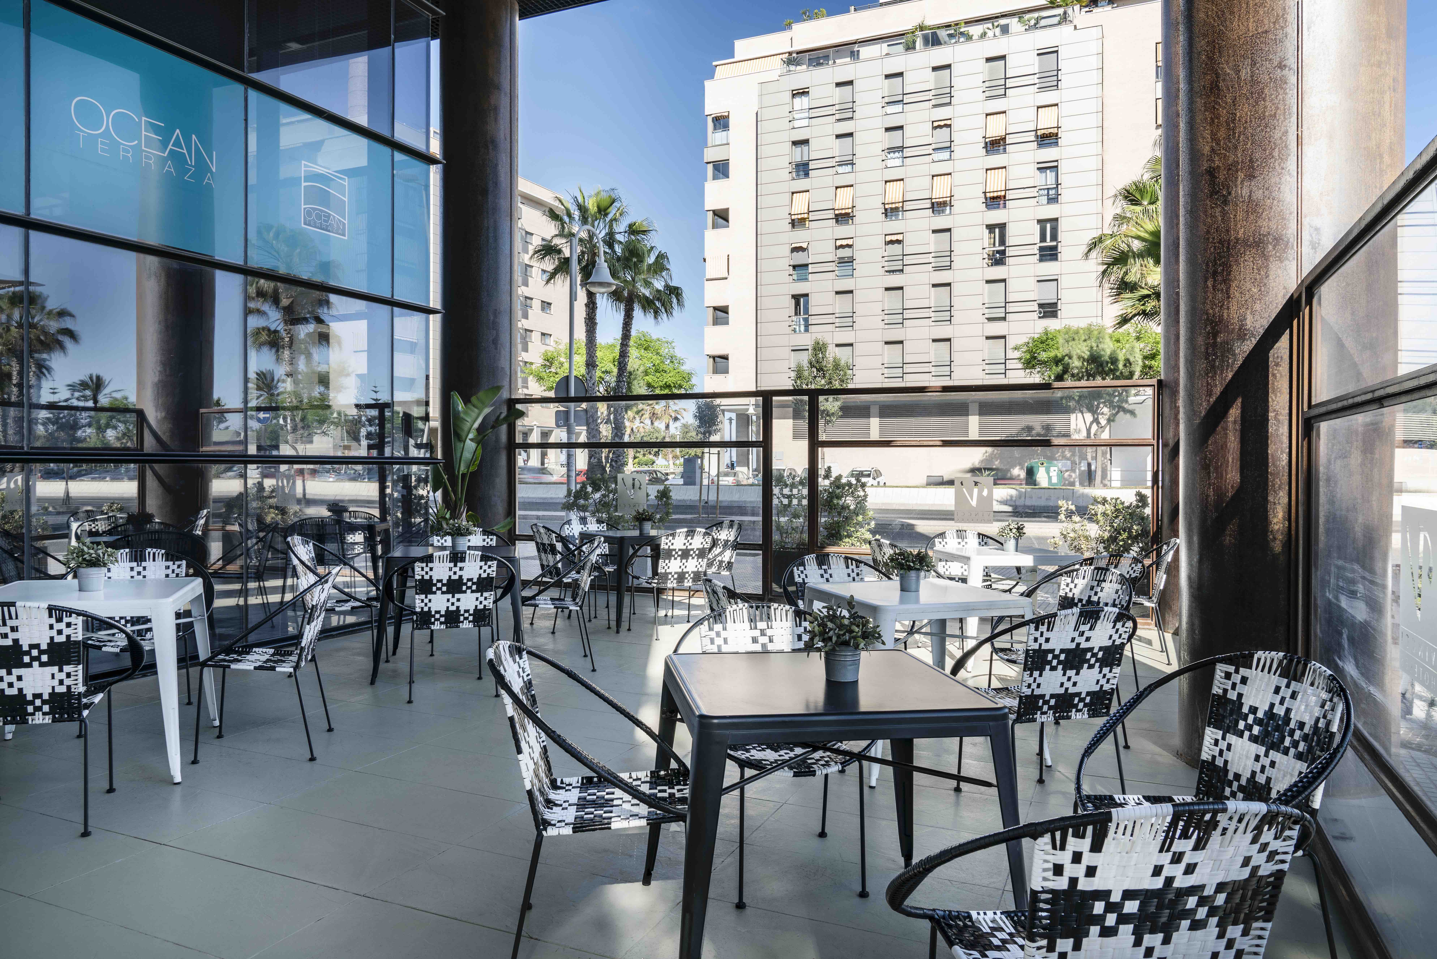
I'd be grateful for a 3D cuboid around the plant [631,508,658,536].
[{"bbox_3d":[-0.651,0.368,8.550,0.220,0.225,0.220,0,1,0],"label":"plant"}]

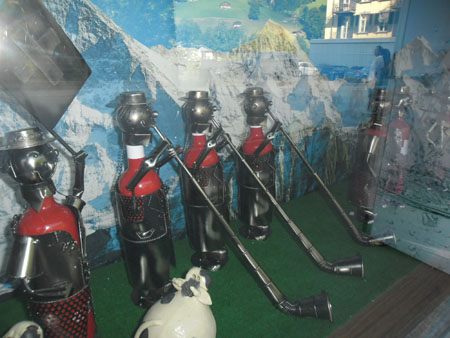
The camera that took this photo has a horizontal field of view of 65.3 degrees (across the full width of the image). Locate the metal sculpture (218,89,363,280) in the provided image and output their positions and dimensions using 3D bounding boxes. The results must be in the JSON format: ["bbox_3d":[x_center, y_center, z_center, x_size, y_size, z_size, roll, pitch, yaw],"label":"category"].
[{"bbox_3d":[0.175,0.011,0.847,0.305,0.390,0.250,3,14,11],"label":"metal sculpture"}]

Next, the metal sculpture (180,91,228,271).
[{"bbox_3d":[-0.040,0.026,0.774,0.110,0.390,0.100,3,14,11],"label":"metal sculpture"}]

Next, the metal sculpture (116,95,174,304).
[{"bbox_3d":[-0.146,0.056,0.636,0.110,0.393,0.100,3,14,11],"label":"metal sculpture"}]

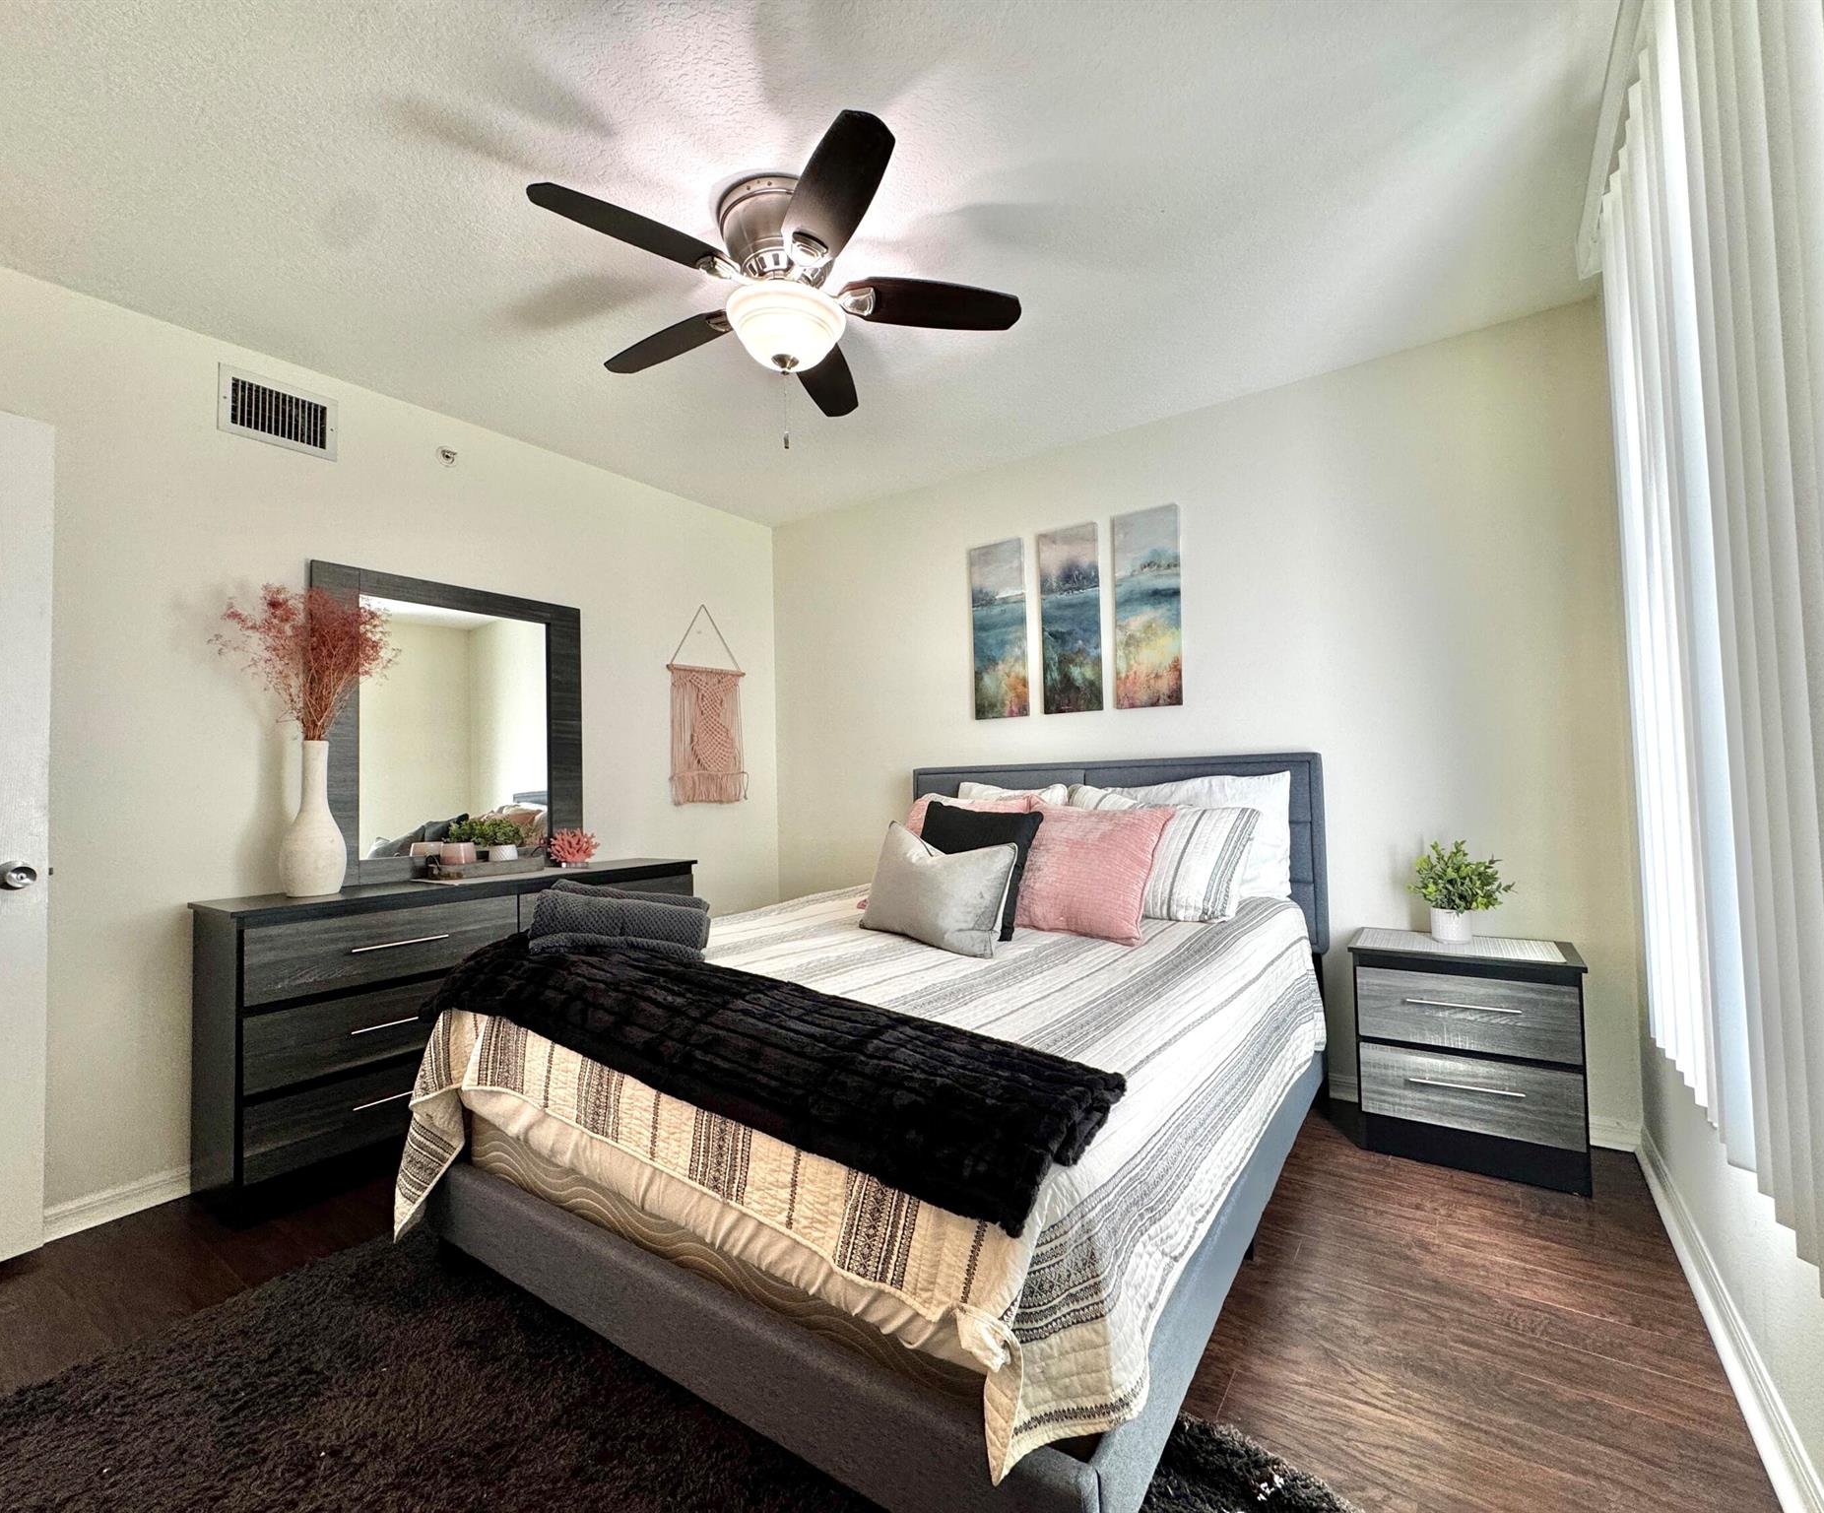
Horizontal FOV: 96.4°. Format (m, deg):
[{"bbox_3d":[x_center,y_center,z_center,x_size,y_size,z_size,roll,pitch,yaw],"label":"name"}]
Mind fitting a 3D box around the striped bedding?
[{"bbox_3d":[0.094,0.774,2.301,1.670,0.560,2.090,-3,-2,35],"label":"striped bedding"}]

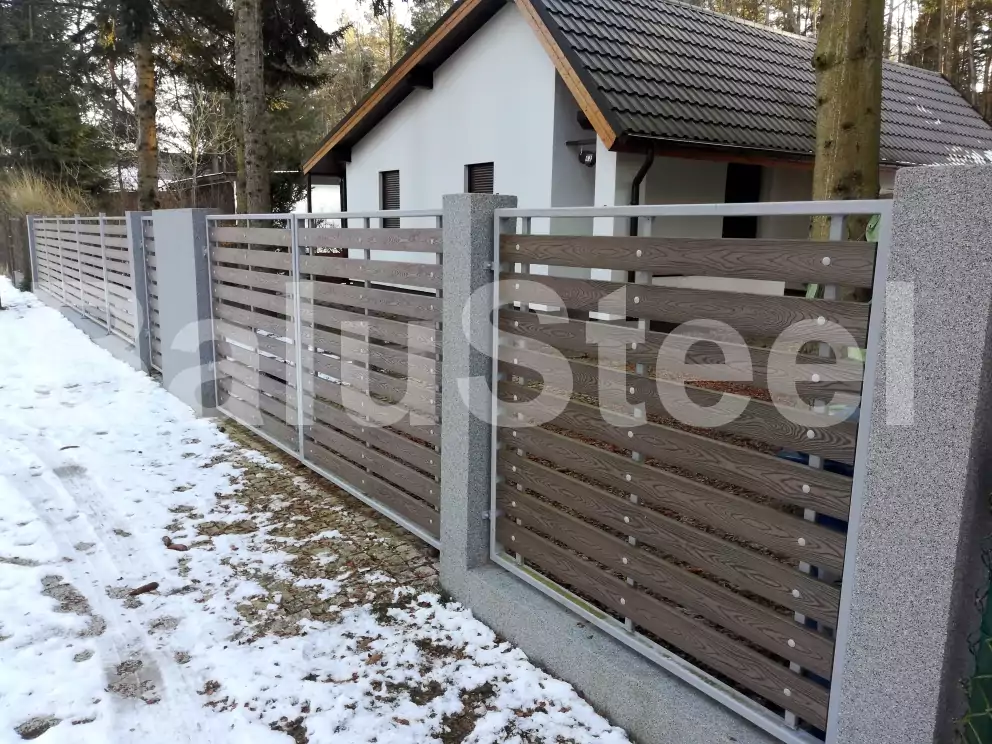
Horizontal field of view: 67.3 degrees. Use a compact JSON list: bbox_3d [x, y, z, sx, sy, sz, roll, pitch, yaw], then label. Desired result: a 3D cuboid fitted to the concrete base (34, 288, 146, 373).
[{"bbox_3d":[-7.055,-0.890,12.628,0.231,0.238,10.017,-7,13,-37],"label":"concrete base"}]

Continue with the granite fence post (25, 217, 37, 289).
[{"bbox_3d":[-10.322,-2.649,16.767,0.242,1.666,0.236,-7,13,-36],"label":"granite fence post"}]

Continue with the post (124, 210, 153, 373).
[{"bbox_3d":[-4.065,-0.921,8.638,0.236,1.824,0.251,-7,13,-37],"label":"post"}]

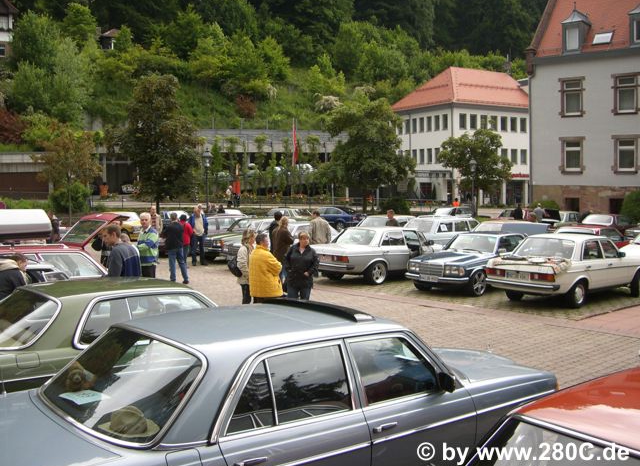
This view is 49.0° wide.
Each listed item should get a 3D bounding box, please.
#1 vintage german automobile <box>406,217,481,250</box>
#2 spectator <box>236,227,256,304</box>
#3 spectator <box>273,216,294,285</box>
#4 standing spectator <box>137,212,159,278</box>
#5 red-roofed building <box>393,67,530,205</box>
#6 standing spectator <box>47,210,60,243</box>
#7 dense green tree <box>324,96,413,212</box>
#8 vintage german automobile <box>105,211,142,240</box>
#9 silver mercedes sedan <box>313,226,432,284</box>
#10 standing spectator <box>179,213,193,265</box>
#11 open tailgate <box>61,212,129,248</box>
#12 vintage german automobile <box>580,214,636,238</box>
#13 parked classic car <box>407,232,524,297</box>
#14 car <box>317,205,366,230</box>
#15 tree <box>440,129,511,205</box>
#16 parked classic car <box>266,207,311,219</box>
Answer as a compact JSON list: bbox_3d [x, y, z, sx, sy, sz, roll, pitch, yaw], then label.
[{"bbox_3d":[5.350,0.084,26.943,4.720,1.470,1.790,-3,4,-38],"label":"vintage german automobile"},{"bbox_3d":[-1.150,0.769,11.300,0.380,1.660,0.500,0,3,6],"label":"spectator"},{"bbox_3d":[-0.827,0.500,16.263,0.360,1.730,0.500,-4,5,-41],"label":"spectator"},{"bbox_3d":[-3.223,0.530,13.157,0.520,1.820,0.360,3,4,36],"label":"standing spectator"},{"bbox_3d":[17.135,-10.641,77.491,14.900,14.900,10.100,-2,4,-29],"label":"red-roofed building"},{"bbox_3d":[-8.345,0.140,22.000,0.380,1.720,0.500,-1,3,-12],"label":"standing spectator"},{"bbox_3d":[3.244,-5.251,47.000,5.800,7.800,5.800,0,3,0],"label":"dense green tree"},{"bbox_3d":[-9.900,-0.338,35.232,4.500,1.420,1.760,3,5,43],"label":"vintage german automobile"},{"bbox_3d":[1.943,0.528,19.372,4.720,1.410,1.790,-3,5,-38],"label":"silver mercedes sedan"},{"bbox_3d":[-3.814,0.308,19.651,0.480,1.640,0.320,0,4,-6],"label":"standing spectator"},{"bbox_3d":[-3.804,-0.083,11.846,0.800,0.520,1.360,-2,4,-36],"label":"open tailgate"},{"bbox_3d":[11.150,-0.011,26.957,4.650,1.420,1.780,-3,5,-39],"label":"vintage german automobile"},{"bbox_3d":[4.174,0.647,17.497,4.640,1.380,1.790,-4,5,-42],"label":"parked classic car"},{"bbox_3d":[0.595,-0.754,40.032,4.450,1.390,1.730,2,4,32],"label":"car"},{"bbox_3d":[9.738,-3.757,44.000,4.600,5.400,4.600,0,3,0],"label":"tree"},{"bbox_3d":[-1.804,-0.652,38.334,4.650,1.430,1.780,2,4,36],"label":"parked classic car"}]

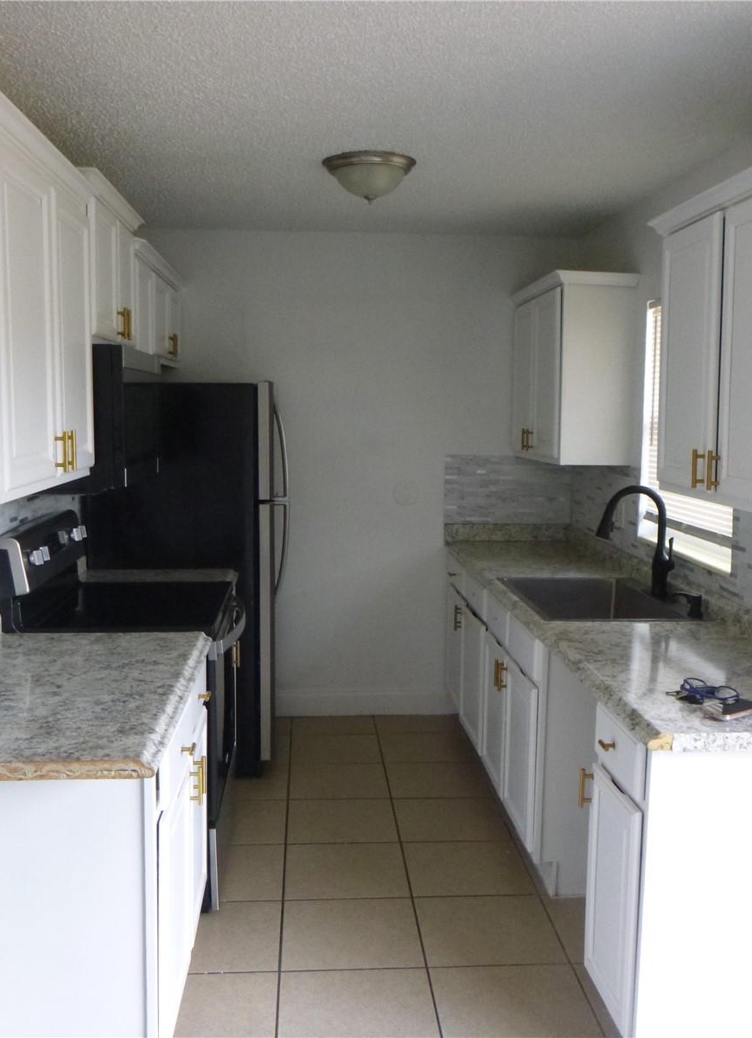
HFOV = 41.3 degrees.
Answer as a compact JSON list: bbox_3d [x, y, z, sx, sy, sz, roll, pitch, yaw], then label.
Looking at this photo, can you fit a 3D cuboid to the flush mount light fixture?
[{"bbox_3d":[-0.023,-1.176,3.471,0.329,0.154,0.329,0,6,-4],"label":"flush mount light fixture"}]

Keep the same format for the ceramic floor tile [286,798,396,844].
[{"bbox_3d":[-0.131,1.167,3.854,0.412,0.010,0.412,0,6,-4],"label":"ceramic floor tile"}]

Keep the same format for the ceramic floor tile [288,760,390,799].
[{"bbox_3d":[-0.160,1.122,4.267,0.412,0.010,0.412,0,6,-4],"label":"ceramic floor tile"}]

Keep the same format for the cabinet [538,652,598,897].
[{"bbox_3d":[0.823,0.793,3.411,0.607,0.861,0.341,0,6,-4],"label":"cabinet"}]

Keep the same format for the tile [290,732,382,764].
[{"bbox_3d":[-0.187,1.081,4.692,0.411,0.010,0.411,0,6,-4],"label":"tile"}]

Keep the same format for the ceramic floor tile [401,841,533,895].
[{"bbox_3d":[0.312,1.214,3.470,0.412,0.010,0.412,0,6,-4],"label":"ceramic floor tile"}]

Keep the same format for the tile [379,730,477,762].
[{"bbox_3d":[0.227,1.079,4.708,0.412,0.010,0.412,0,6,-4],"label":"tile"}]

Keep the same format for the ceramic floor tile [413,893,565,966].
[{"bbox_3d":[0.339,1.264,3.070,0.411,0.010,0.411,0,6,-4],"label":"ceramic floor tile"}]

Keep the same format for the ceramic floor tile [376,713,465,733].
[{"bbox_3d":[0.203,1.040,5.061,0.412,0.010,0.290,0,6,-4],"label":"ceramic floor tile"}]

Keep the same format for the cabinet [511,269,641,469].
[{"bbox_3d":[0.877,-0.668,4.583,0.345,0.799,0.949,0,6,-4],"label":"cabinet"}]

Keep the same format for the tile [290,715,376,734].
[{"bbox_3d":[-0.212,1.039,5.028,0.412,0.010,0.282,0,6,-4],"label":"tile"}]

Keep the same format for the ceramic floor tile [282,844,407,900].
[{"bbox_3d":[-0.103,1.218,3.454,0.411,0.010,0.411,0,6,-4],"label":"ceramic floor tile"}]

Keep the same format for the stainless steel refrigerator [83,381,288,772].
[{"bbox_3d":[-0.814,0.233,4.564,0.799,1.693,0.741,0,6,-4],"label":"stainless steel refrigerator"}]

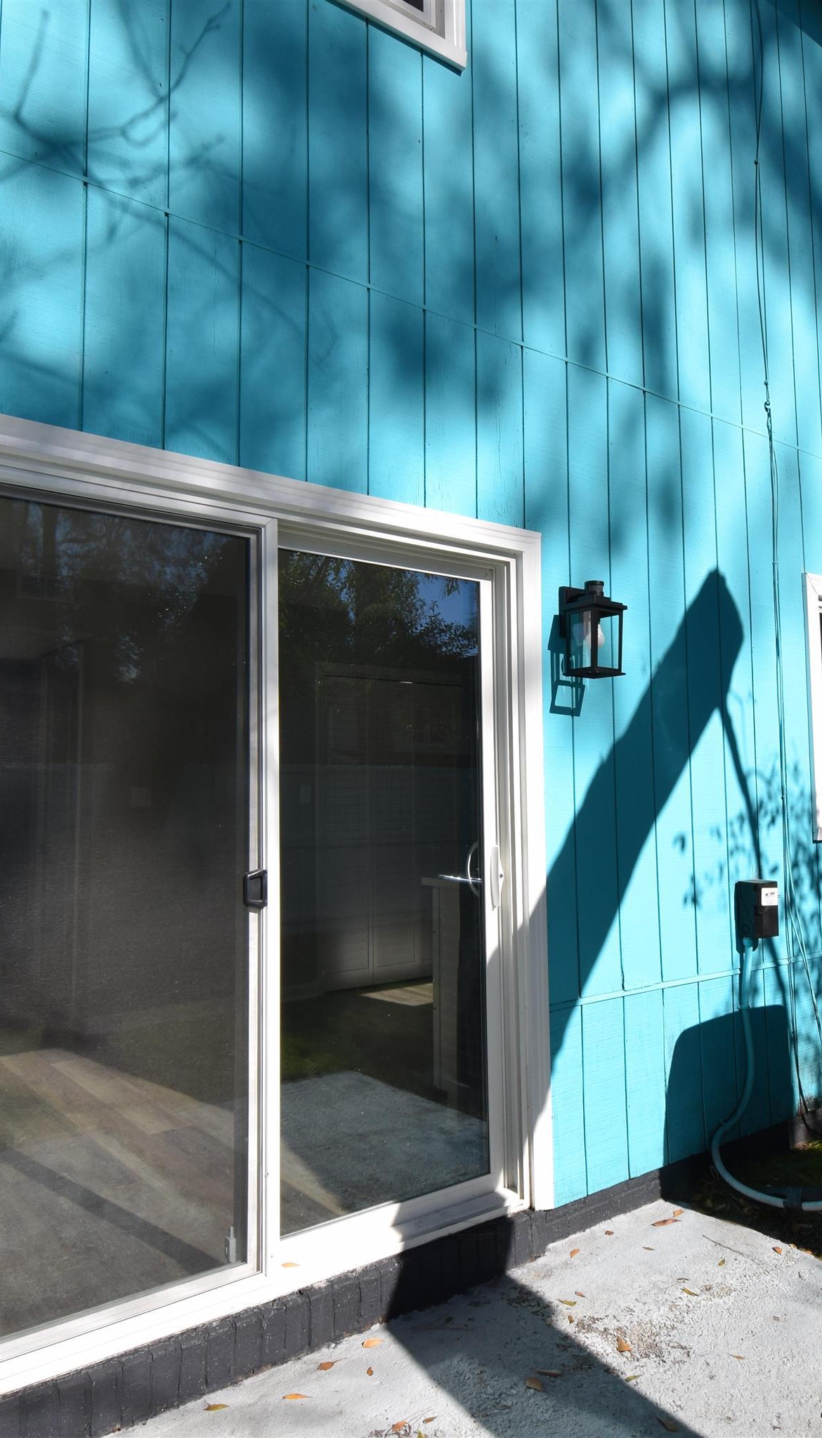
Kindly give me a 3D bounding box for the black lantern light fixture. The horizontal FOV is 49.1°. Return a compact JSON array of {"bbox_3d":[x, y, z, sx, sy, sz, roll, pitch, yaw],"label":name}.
[{"bbox_3d":[0.606,-0.302,2.996,0.150,0.315,0.175,3,-6,-35],"label":"black lantern light fixture"}]

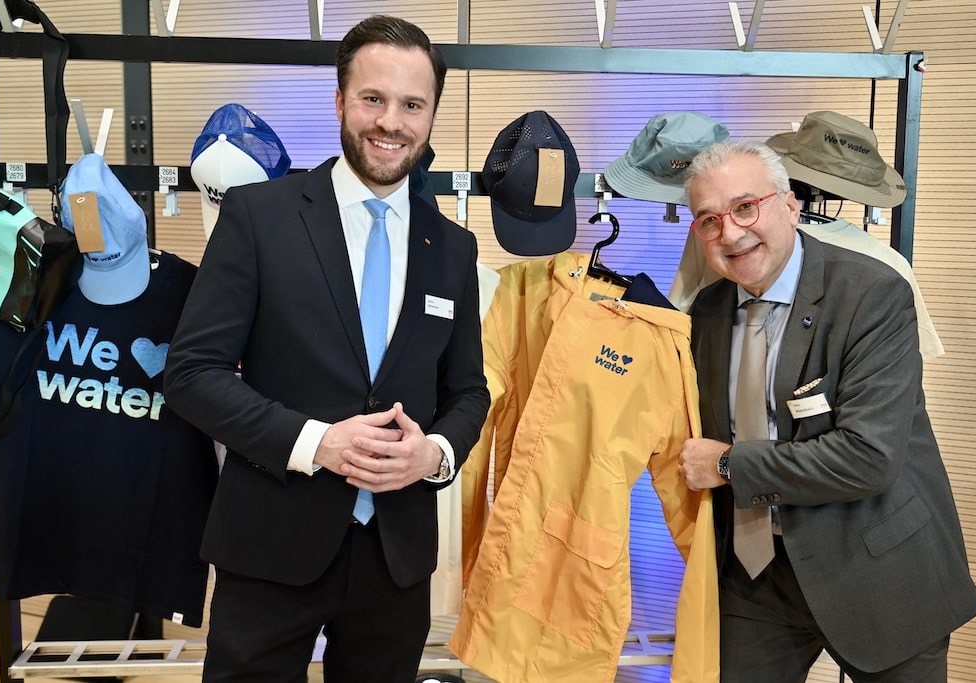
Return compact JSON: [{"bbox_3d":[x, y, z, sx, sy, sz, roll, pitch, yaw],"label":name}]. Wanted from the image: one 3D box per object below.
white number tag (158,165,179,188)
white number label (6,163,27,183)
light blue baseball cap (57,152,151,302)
[{"bbox_3d":[-0.638,-0.330,1.935,0.038,0.037,0.004,0,7,-5],"label":"white number tag"},{"bbox_3d":[-0.930,-0.334,1.909,0.038,0.037,0.004,0,7,-5],"label":"white number label"},{"bbox_3d":[-0.737,-0.222,1.845,0.175,0.285,0.130,-7,-11,12],"label":"light blue baseball cap"}]

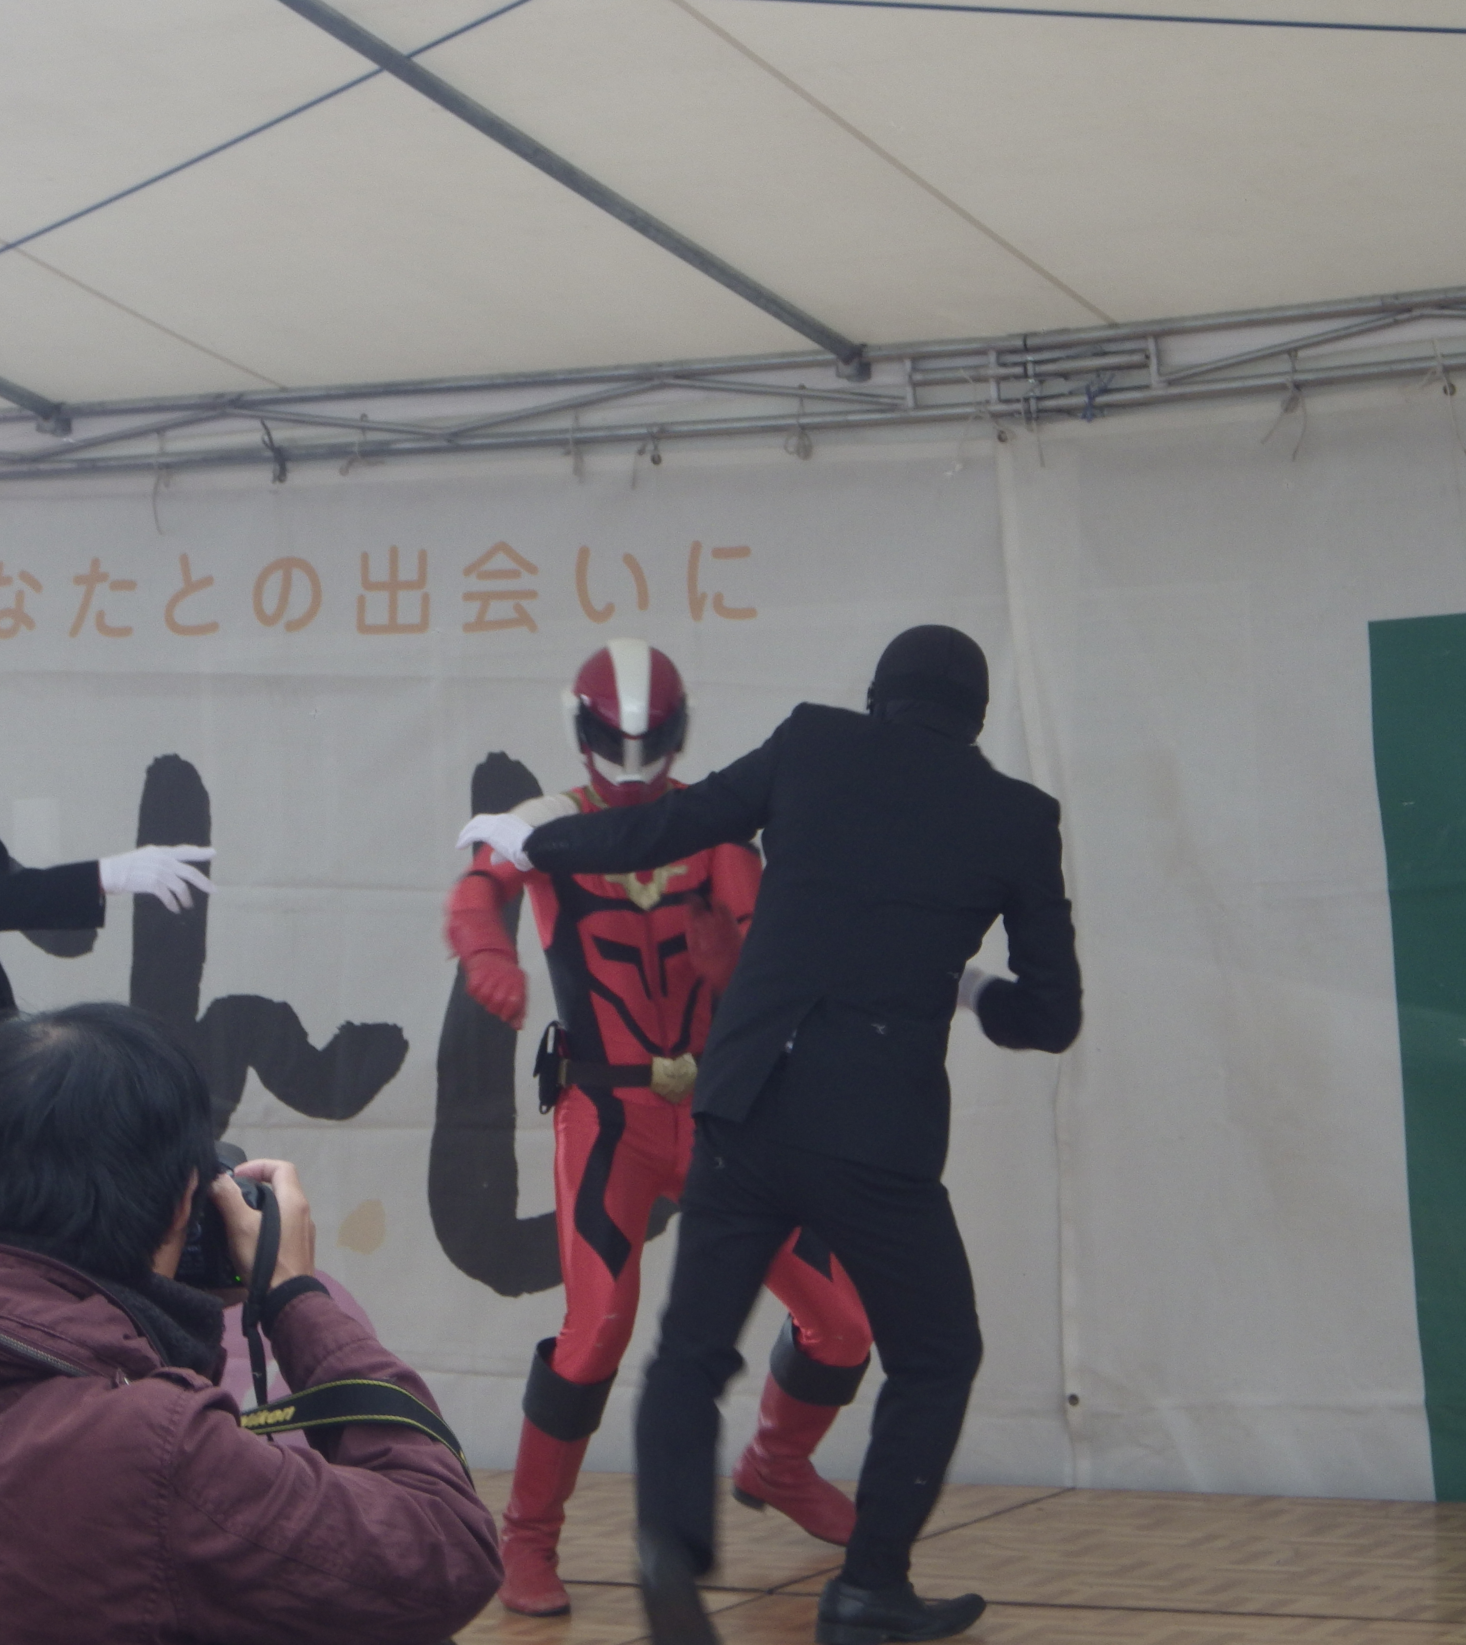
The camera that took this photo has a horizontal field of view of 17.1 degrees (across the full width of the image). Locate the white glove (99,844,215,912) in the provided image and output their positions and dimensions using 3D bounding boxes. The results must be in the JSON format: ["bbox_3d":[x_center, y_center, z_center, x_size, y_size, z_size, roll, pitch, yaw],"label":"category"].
[{"bbox_3d":[-1.012,0.096,8.570,0.210,0.115,0.095,-2,0,16],"label":"white glove"}]

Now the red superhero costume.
[{"bbox_3d":[-0.115,0.505,8.500,0.780,1.650,0.700,-2,0,-12],"label":"red superhero costume"}]

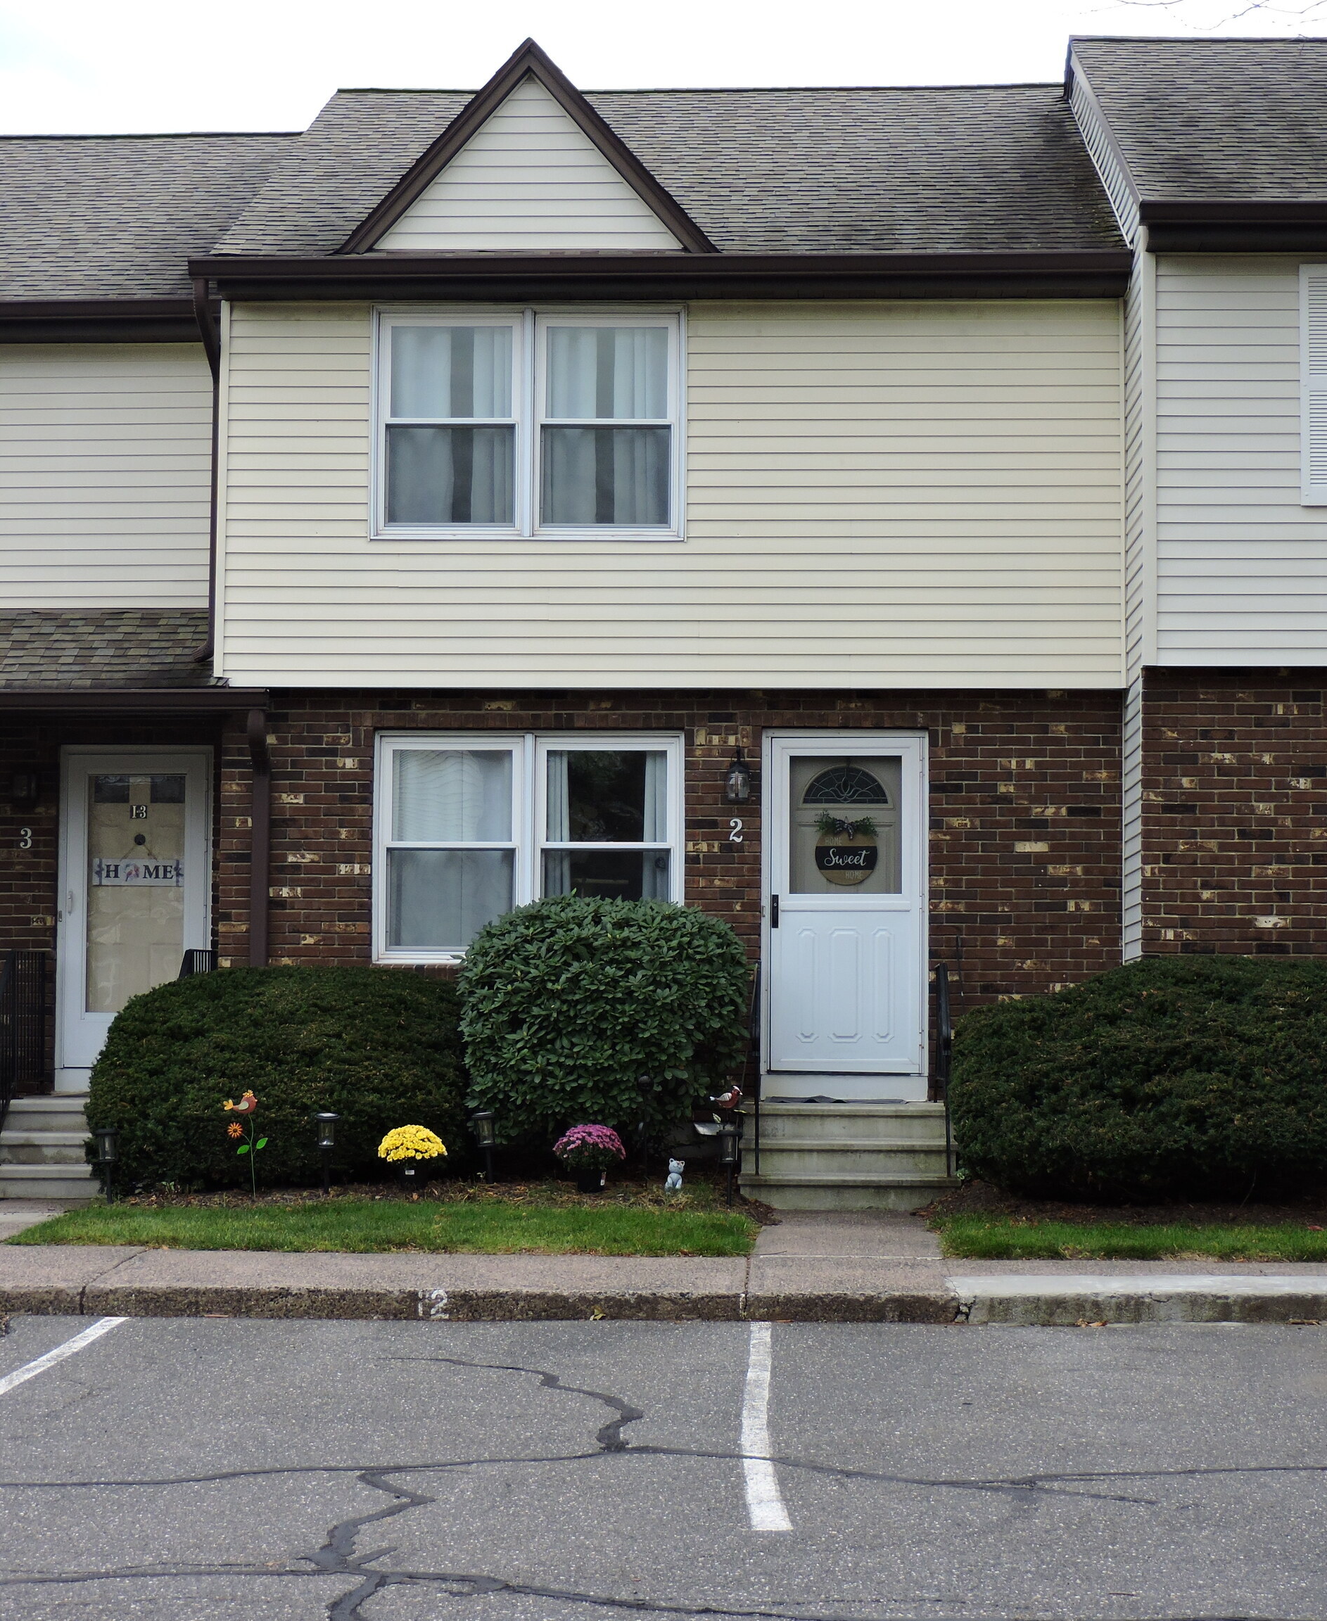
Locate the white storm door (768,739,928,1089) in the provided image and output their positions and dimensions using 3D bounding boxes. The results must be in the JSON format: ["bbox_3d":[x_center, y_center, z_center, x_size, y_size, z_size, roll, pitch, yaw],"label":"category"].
[{"bbox_3d":[1.092,0.642,20.655,1.000,2.210,0.100,0,-4,2],"label":"white storm door"}]

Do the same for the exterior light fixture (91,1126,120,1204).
[{"bbox_3d":[-3.111,1.986,19.200,0.140,0.430,0.140,0,-4,2],"label":"exterior light fixture"}]

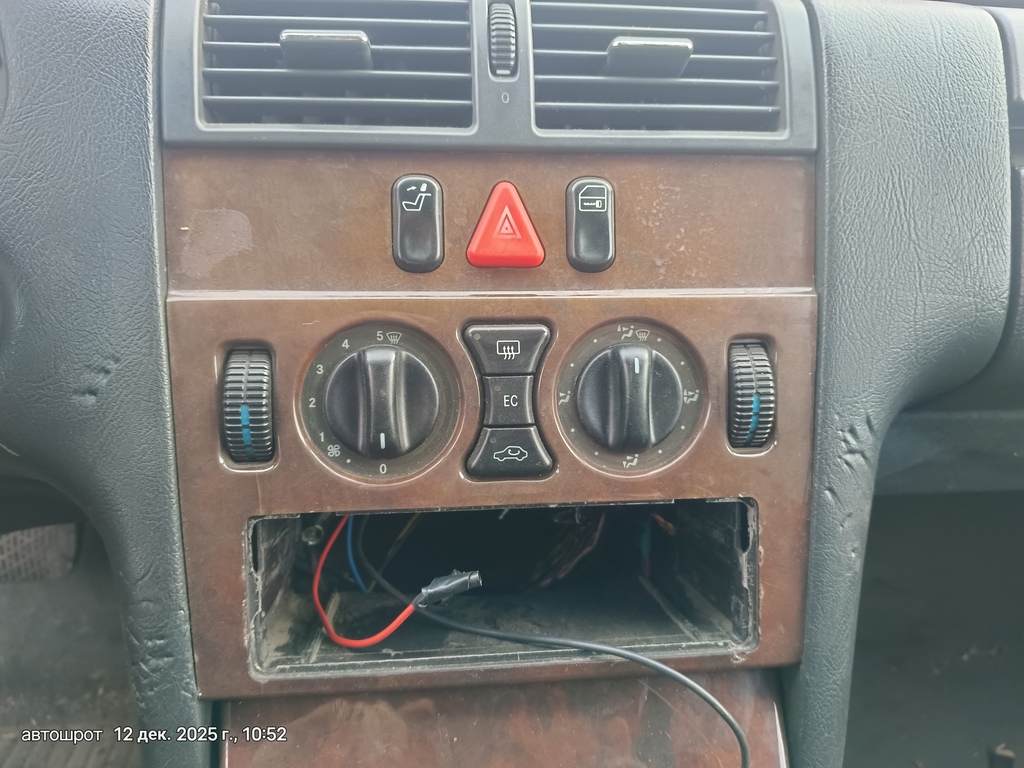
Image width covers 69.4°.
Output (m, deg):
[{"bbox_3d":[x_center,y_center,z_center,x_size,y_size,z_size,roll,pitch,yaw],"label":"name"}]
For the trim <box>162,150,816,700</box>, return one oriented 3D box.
[{"bbox_3d":[-0.002,0.013,0.277,0.236,0.193,0.025,-1,3,-6],"label":"trim"}]

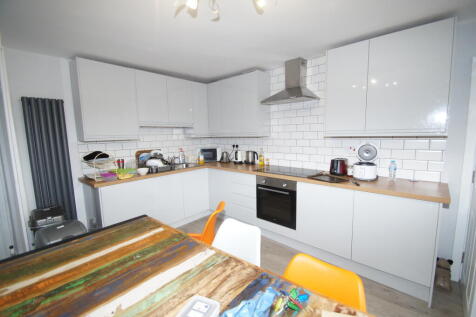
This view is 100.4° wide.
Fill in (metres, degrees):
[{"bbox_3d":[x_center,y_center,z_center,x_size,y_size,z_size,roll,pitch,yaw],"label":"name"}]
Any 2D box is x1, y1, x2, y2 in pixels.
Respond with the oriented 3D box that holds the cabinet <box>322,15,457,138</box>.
[{"bbox_3d":[1.483,-0.708,2.079,0.967,0.950,0.320,5,10,41],"label":"cabinet"}]

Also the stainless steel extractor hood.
[{"bbox_3d":[0.694,-1.008,2.623,0.600,0.540,0.490,5,10,41],"label":"stainless steel extractor hood"}]

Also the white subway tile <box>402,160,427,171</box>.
[{"bbox_3d":[1.851,0.063,2.082,0.200,0.102,0.010,5,9,42],"label":"white subway tile"}]

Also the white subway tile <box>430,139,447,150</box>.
[{"bbox_3d":[1.970,-0.141,1.944,0.132,0.102,0.010,5,9,42],"label":"white subway tile"}]

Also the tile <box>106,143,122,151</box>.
[{"bbox_3d":[-1.767,-0.166,2.837,0.010,0.100,0.200,5,10,41],"label":"tile"}]

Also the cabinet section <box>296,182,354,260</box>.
[{"bbox_3d":[1.118,0.633,2.396,0.592,0.721,0.571,5,9,41],"label":"cabinet section"}]

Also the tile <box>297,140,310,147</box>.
[{"bbox_3d":[0.941,-0.227,2.868,0.200,0.102,0.010,5,9,42],"label":"tile"}]

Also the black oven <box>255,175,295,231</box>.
[{"bbox_3d":[0.658,0.527,2.767,0.595,0.595,0.570,5,10,41],"label":"black oven"}]

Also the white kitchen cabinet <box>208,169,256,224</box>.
[{"bbox_3d":[0.071,0.551,3.355,1.039,0.760,0.585,5,9,42],"label":"white kitchen cabinet"}]

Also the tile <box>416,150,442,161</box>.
[{"bbox_3d":[1.927,-0.026,2.000,0.200,0.100,0.010,5,10,41],"label":"tile"}]

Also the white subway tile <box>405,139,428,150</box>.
[{"bbox_3d":[1.846,-0.151,2.056,0.200,0.102,0.010,5,9,42],"label":"white subway tile"}]

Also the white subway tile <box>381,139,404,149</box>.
[{"bbox_3d":[1.695,-0.164,2.191,0.200,0.102,0.010,5,9,42],"label":"white subway tile"}]

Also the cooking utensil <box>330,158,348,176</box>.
[{"bbox_3d":[1.245,0.102,2.433,0.180,0.197,0.230,5,10,41],"label":"cooking utensil"}]

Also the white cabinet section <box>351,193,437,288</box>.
[{"bbox_3d":[1.560,0.672,2.007,0.589,0.721,0.571,5,9,41],"label":"white cabinet section"}]

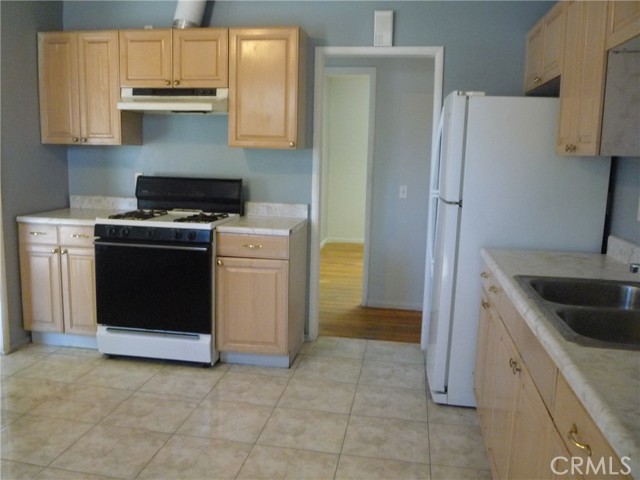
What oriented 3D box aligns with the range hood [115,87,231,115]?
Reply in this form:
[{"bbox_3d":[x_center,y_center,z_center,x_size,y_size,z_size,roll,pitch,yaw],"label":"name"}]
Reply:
[{"bbox_3d":[-0.963,-0.949,3.792,0.765,0.157,0.450,3,9,9],"label":"range hood"}]

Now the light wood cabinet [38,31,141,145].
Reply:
[{"bbox_3d":[-1.623,-1.066,3.956,0.600,0.756,0.308,3,9,9],"label":"light wood cabinet"}]

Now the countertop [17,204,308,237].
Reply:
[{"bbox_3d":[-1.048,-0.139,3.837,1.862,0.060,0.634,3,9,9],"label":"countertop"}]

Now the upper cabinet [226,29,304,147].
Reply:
[{"bbox_3d":[-0.345,-1.003,3.755,0.462,0.756,0.308,3,9,9],"label":"upper cabinet"}]

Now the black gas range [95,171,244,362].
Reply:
[{"bbox_3d":[-1.008,0.175,3.833,0.769,1.182,0.685,3,9,11],"label":"black gas range"}]

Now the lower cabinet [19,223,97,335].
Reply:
[{"bbox_3d":[-1.677,0.285,4.015,0.597,0.875,0.620,3,9,9],"label":"lower cabinet"}]

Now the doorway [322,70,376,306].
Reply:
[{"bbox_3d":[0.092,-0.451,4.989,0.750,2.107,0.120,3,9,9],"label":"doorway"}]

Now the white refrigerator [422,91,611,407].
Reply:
[{"bbox_3d":[1.078,0.063,3.235,0.815,1.690,0.740,3,9,9],"label":"white refrigerator"}]

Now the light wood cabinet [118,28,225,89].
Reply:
[{"bbox_3d":[-0.945,-1.222,3.820,0.765,0.373,0.308,3,9,9],"label":"light wood cabinet"}]

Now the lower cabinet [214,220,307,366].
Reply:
[{"bbox_3d":[-0.386,0.349,3.811,0.482,0.875,0.620,3,9,9],"label":"lower cabinet"}]

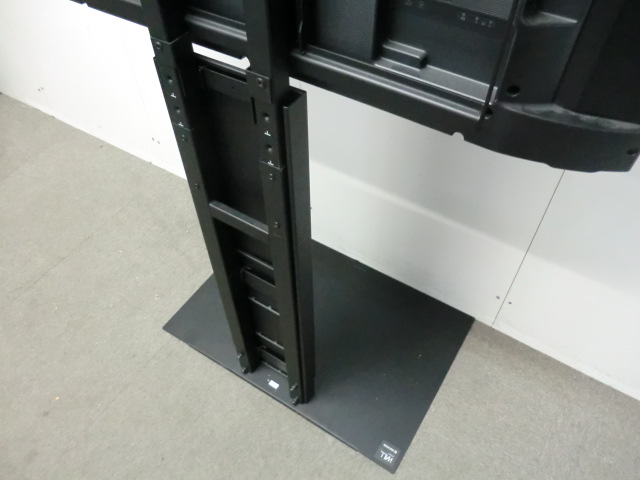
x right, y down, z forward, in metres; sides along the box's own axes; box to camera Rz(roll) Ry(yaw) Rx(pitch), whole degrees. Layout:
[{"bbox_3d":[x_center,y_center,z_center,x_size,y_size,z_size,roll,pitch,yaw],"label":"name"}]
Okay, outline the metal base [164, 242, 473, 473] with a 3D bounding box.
[{"bbox_3d":[-0.003,0.233,1.391,0.715,0.008,0.488,26,54,21],"label":"metal base"}]

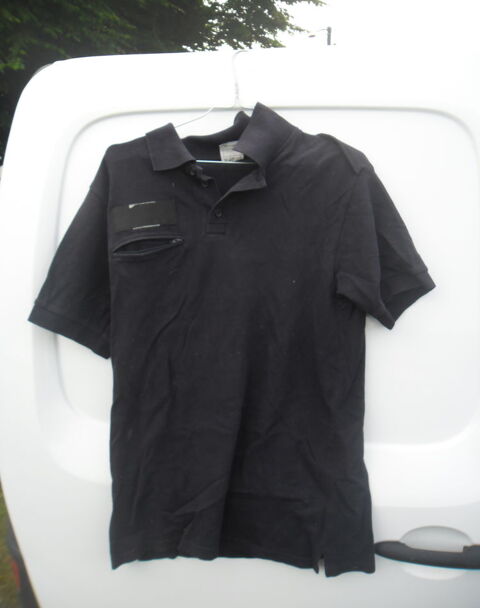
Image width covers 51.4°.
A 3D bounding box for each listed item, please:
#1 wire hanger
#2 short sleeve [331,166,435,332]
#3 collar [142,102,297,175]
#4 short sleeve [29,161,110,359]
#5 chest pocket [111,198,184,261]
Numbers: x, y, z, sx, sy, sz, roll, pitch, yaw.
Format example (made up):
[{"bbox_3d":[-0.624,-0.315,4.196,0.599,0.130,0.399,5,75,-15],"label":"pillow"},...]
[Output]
[{"bbox_3d":[-0.006,-0.344,0.870,0.400,0.190,0.030,0,3,3],"label":"wire hanger"},{"bbox_3d":[0.245,-0.095,0.840,0.165,0.265,0.090,0,3,3],"label":"short sleeve"},{"bbox_3d":[-0.031,-0.279,0.840,0.245,0.120,0.100,0,3,3],"label":"collar"},{"bbox_3d":[-0.295,-0.082,0.860,0.135,0.335,0.080,0,3,3],"label":"short sleeve"},{"bbox_3d":[-0.155,-0.124,0.830,0.124,0.108,0.020,0,3,5],"label":"chest pocket"}]

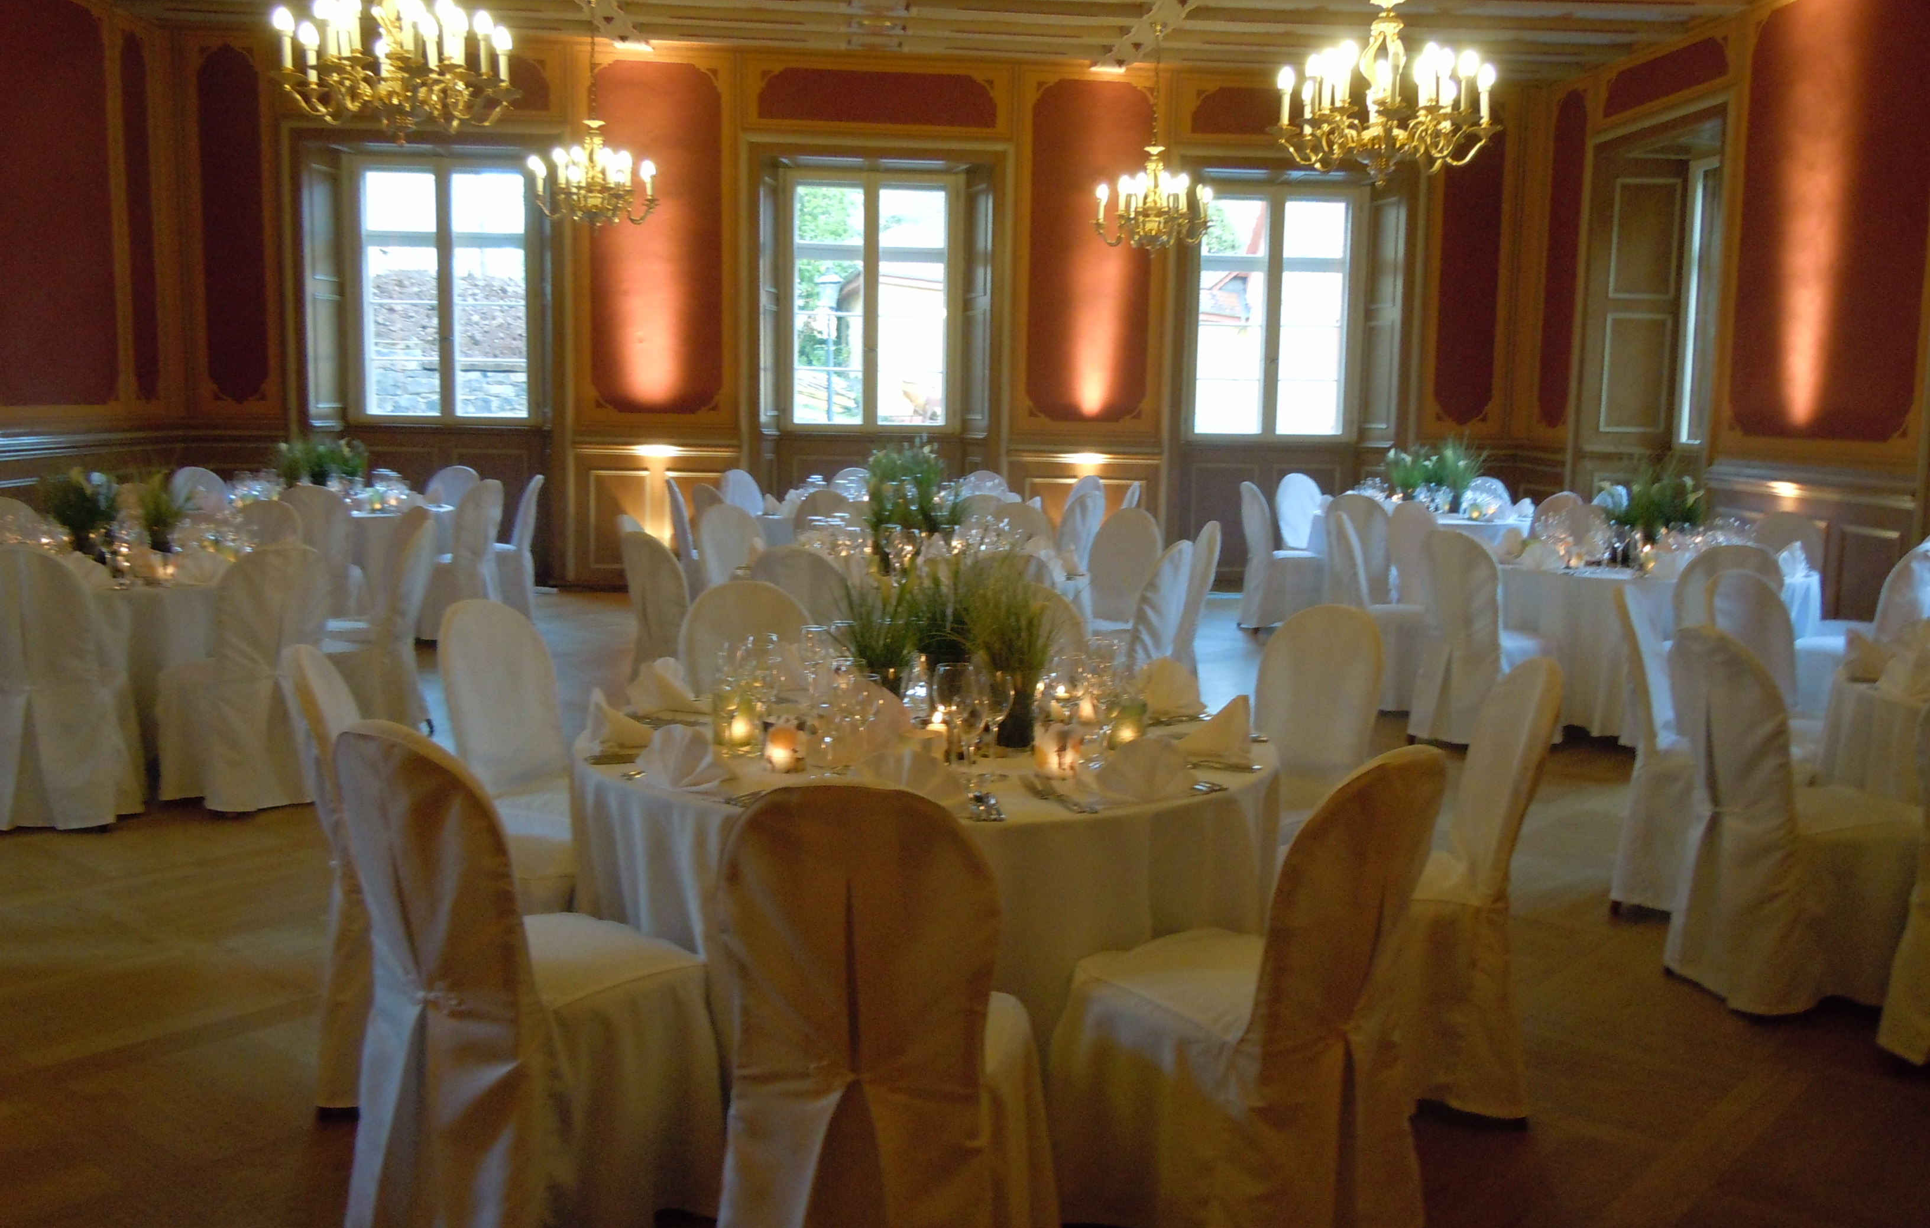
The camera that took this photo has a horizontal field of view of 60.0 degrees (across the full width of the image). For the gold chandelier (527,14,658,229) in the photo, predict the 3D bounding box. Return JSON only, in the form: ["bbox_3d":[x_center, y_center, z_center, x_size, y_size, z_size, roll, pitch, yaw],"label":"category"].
[{"bbox_3d":[-2.448,-3.284,11.079,0.850,1.475,0.850,1,7,0],"label":"gold chandelier"}]

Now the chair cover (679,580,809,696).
[{"bbox_3d":[-0.559,0.417,4.722,0.420,0.970,0.540,-2,8,-22],"label":"chair cover"}]

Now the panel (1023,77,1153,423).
[{"bbox_3d":[0.962,-2.770,12.833,0.954,2.578,0.050,0,7,-5],"label":"panel"}]

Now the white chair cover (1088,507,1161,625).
[{"bbox_3d":[0.695,-0.018,8.200,0.420,0.970,0.540,6,9,31],"label":"white chair cover"}]

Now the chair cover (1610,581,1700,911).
[{"bbox_3d":[2.290,0.416,5.164,0.560,0.965,0.455,6,9,31],"label":"chair cover"}]

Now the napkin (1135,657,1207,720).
[{"bbox_3d":[0.505,0.172,4.115,0.130,0.130,0.180,-5,10,-41],"label":"napkin"}]

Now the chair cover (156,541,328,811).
[{"bbox_3d":[-2.574,0.205,6.136,0.450,0.970,0.570,-6,10,-44],"label":"chair cover"}]

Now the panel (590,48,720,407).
[{"bbox_3d":[-2.228,-2.709,12.112,0.954,2.519,0.040,0,8,-5],"label":"panel"}]

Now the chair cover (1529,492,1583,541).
[{"bbox_3d":[3.651,-0.324,10.760,0.420,0.949,0.540,-3,8,-29],"label":"chair cover"}]

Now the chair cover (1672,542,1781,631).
[{"bbox_3d":[3.240,0.159,7.264,0.450,0.970,0.540,3,8,14],"label":"chair cover"}]

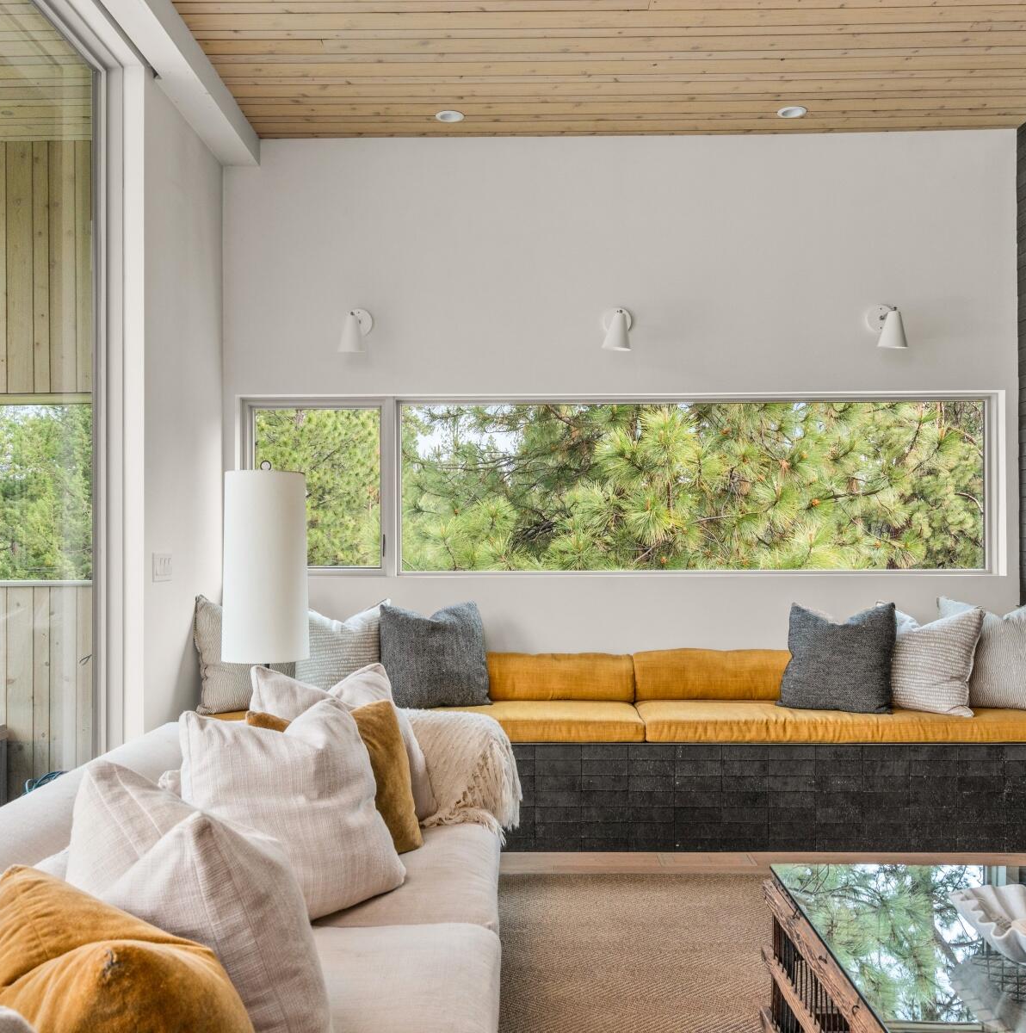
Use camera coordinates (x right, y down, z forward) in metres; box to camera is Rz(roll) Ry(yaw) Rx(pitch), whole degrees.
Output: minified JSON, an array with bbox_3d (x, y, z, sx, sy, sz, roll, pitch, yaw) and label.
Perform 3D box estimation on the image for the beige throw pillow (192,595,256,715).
[{"bbox_3d":[-1.145,0.597,4.630,0.530,0.530,0.180,0,-17,-31],"label":"beige throw pillow"}]

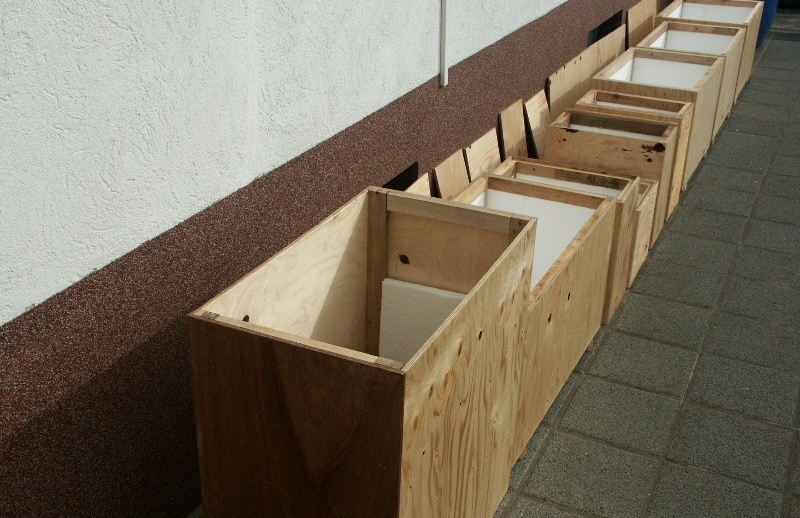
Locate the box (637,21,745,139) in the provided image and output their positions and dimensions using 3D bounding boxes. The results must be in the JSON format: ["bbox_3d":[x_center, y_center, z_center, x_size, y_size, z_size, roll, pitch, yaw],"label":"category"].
[{"bbox_3d":[1.643,-1.024,4.731,0.460,0.470,0.740,13,31,25],"label":"box"}]

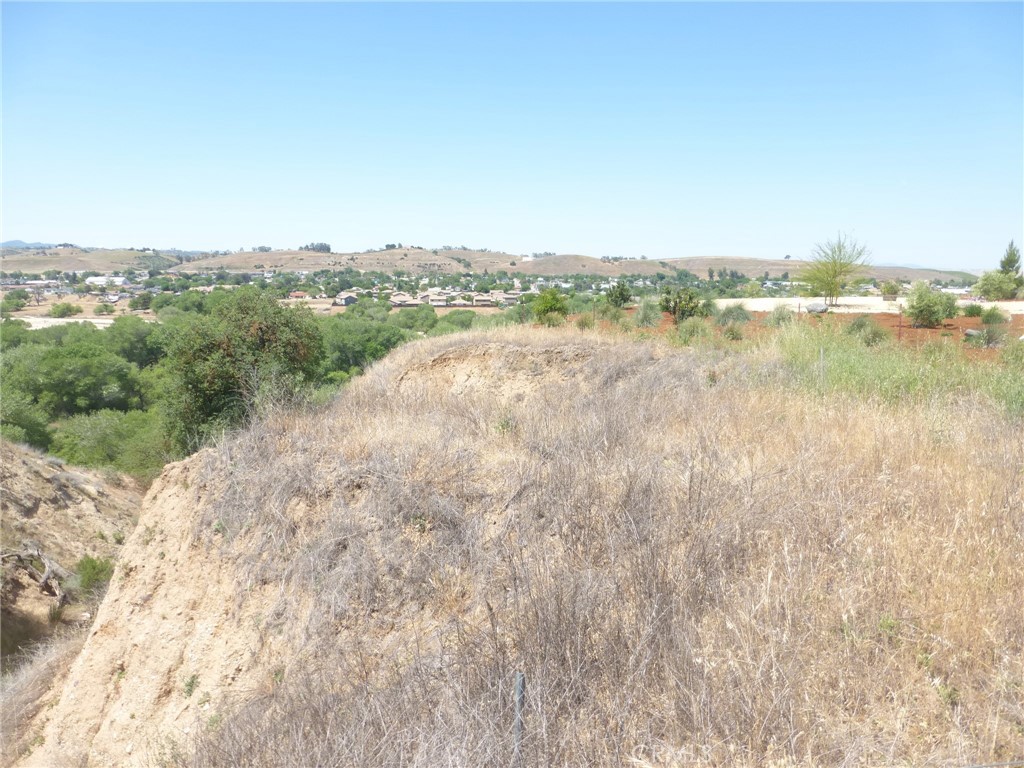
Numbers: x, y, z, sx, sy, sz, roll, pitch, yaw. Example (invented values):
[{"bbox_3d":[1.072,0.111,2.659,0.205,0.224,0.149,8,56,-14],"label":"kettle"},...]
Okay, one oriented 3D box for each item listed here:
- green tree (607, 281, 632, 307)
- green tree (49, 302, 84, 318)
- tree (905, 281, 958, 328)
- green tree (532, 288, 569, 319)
[{"bbox_3d":[5.981,-4.979,39.500,1.450,1.560,1.330,0,10,0],"label":"green tree"},{"bbox_3d":[-176.085,-28.986,280.000,13.410,6.310,12.340,0,10,0],"label":"green tree"},{"bbox_3d":[15.657,-2.967,26.500,2.090,1.790,1.920,0,10,0],"label":"tree"},{"bbox_3d":[1.675,-3.372,30.500,1.500,1.460,1.380,0,10,0],"label":"green tree"}]

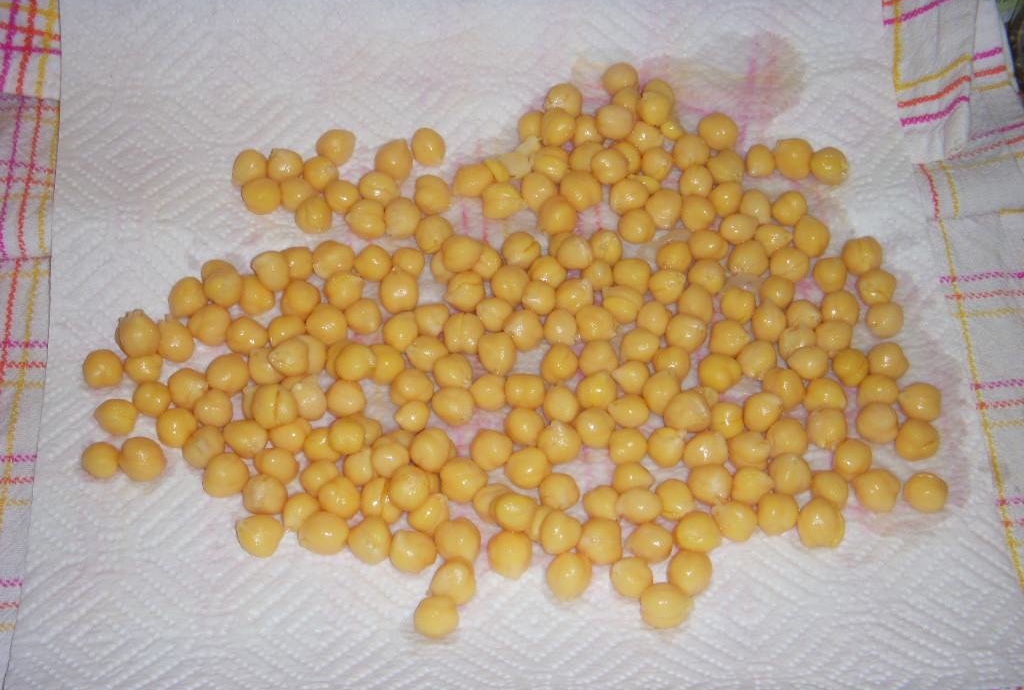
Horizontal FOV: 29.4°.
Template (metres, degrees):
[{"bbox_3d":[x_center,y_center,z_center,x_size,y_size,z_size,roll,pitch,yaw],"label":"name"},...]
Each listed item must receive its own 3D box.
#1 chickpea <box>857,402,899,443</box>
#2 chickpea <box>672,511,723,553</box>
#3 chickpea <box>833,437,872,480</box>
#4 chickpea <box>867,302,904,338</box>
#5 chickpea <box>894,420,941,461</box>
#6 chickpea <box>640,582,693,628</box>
[{"bbox_3d":[0.106,0.023,0.568,0.012,0.012,0.012,-1,57,0],"label":"chickpea"},{"bbox_3d":[0.052,0.053,0.549,0.014,0.011,0.012,-1,57,0],"label":"chickpea"},{"bbox_3d":[0.098,0.033,0.563,0.011,0.011,0.013,0,56,-3],"label":"chickpea"},{"bbox_3d":[0.113,-0.008,0.592,0.011,0.010,0.011,0,56,-3],"label":"chickpea"},{"bbox_3d":[0.117,0.027,0.565,0.013,0.012,0.012,-1,57,0],"label":"chickpea"},{"bbox_3d":[0.043,0.072,0.536,0.015,0.012,0.013,-1,57,0],"label":"chickpea"}]

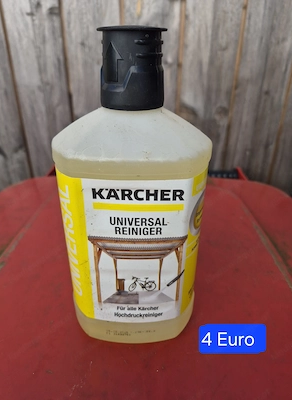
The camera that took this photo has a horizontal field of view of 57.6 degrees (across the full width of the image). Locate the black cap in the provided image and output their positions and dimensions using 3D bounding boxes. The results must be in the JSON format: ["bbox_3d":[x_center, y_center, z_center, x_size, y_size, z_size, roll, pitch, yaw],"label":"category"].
[{"bbox_3d":[-0.008,-0.086,0.177,0.044,0.047,0.044,0,26,0],"label":"black cap"}]

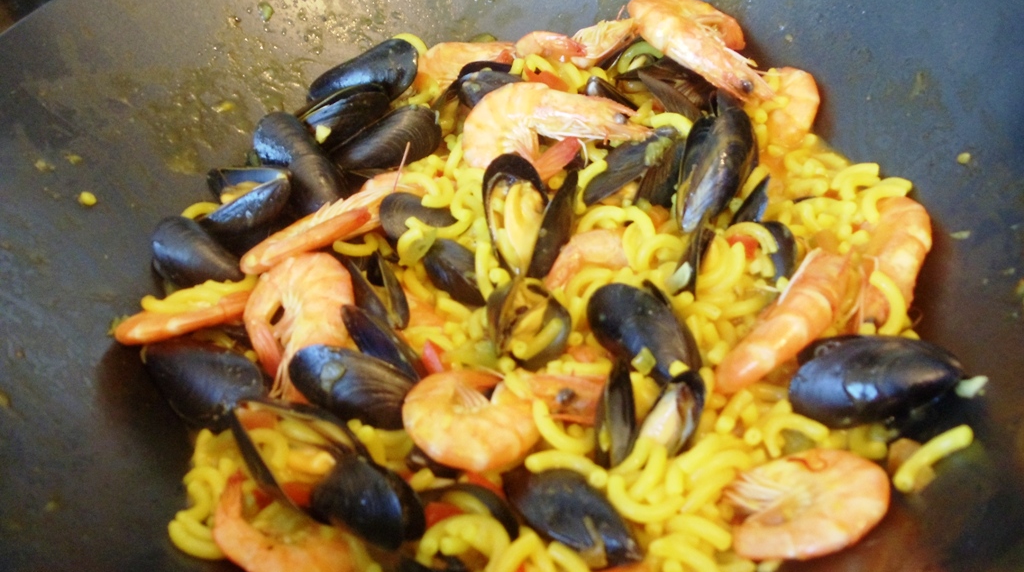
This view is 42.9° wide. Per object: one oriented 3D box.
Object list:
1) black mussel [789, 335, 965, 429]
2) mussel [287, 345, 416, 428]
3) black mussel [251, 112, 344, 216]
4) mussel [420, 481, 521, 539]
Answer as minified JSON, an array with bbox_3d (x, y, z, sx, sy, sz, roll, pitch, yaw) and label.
[{"bbox_3d":[0.121,0.032,0.435,0.057,0.024,0.030,-1,56,20],"label":"black mussel"},{"bbox_3d":[-0.056,0.037,0.465,0.057,0.021,0.027,17,58,16],"label":"mussel"},{"bbox_3d":[-0.093,-0.053,0.565,0.028,0.022,0.061,-35,79,-14],"label":"black mussel"},{"bbox_3d":[-0.015,0.075,0.420,0.041,0.015,0.024,14,56,17],"label":"mussel"}]

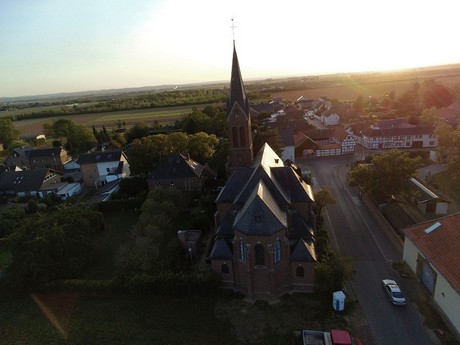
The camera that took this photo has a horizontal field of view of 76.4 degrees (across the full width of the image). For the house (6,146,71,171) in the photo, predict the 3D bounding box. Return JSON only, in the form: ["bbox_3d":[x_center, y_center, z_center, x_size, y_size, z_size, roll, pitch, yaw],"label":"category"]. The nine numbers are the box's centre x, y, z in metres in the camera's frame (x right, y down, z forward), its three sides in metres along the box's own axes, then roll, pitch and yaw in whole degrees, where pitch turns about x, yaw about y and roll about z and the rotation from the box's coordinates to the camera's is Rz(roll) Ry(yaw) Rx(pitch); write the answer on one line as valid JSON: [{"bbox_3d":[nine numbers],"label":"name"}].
[{"bbox_3d":[-77.035,-5.529,118.146,20.500,9.400,9.500,-3,17,2],"label":"house"}]

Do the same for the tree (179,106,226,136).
[{"bbox_3d":[-14.256,-26.727,161.032,24.000,16.000,19.000,-4,17,0],"label":"tree"}]

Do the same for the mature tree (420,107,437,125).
[{"bbox_3d":[106.334,-29.002,157.819,8.000,12.460,8.000,-4,17,0],"label":"mature tree"}]

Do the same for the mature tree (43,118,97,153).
[{"bbox_3d":[-87.165,-20.406,164.741,23.000,18.780,18.000,-4,17,0],"label":"mature tree"}]

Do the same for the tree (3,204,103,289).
[{"bbox_3d":[-27.069,11.939,46.262,13.800,12.300,13.800,-4,17,0],"label":"tree"}]

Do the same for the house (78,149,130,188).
[{"bbox_3d":[-45.631,-1.414,106.900,14.800,10.600,10.800,-4,17,0],"label":"house"}]

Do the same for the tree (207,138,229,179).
[{"bbox_3d":[-3.534,-5.275,104.015,9.000,13.810,9.000,-4,17,0],"label":"tree"}]

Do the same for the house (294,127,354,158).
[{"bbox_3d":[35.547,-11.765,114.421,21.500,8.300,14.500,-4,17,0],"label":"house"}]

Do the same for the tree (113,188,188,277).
[{"bbox_3d":[-12.166,9.982,46.173,10.600,14.200,10.600,-4,17,0],"label":"tree"}]

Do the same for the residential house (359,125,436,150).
[{"bbox_3d":[67.704,-14.625,116.845,26.000,7.900,9.800,-2,17,5],"label":"residential house"}]

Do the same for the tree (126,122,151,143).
[{"bbox_3d":[-52.741,-22.185,171.929,12.500,13.220,12.000,-4,17,0],"label":"tree"}]

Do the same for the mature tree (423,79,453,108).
[{"bbox_3d":[137.685,-51.115,196.657,19.000,20.500,18.500,-4,17,0],"label":"mature tree"}]

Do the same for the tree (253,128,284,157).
[{"bbox_3d":[14.472,-9.968,107.657,11.800,12.500,11.800,-4,17,0],"label":"tree"}]

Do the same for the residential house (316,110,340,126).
[{"bbox_3d":[62.383,-34.064,183.370,8.500,7.600,14.000,-5,17,-3],"label":"residential house"}]

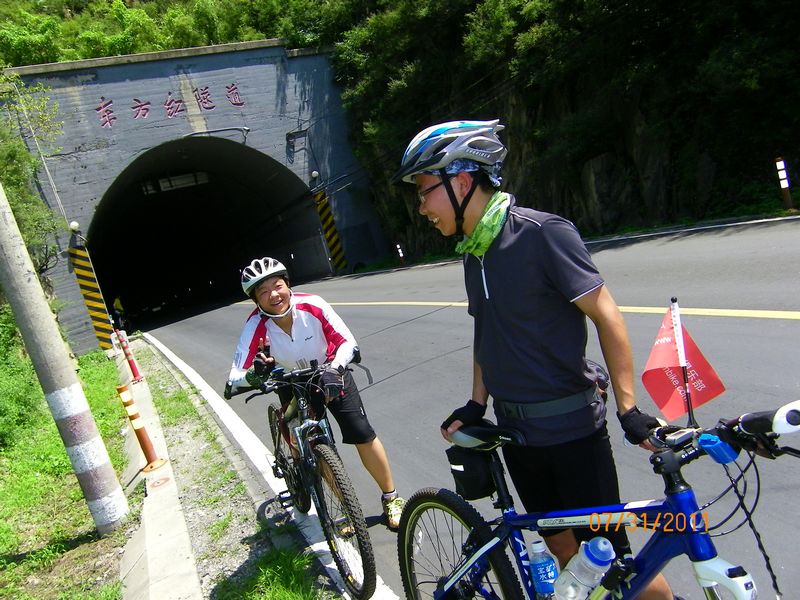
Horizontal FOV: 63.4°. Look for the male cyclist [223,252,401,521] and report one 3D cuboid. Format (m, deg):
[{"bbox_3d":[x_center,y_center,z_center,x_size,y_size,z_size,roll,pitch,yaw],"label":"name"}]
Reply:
[{"bbox_3d":[-0.466,0.497,3.146,0.640,1.461,0.720,-18,8,-12],"label":"male cyclist"}]

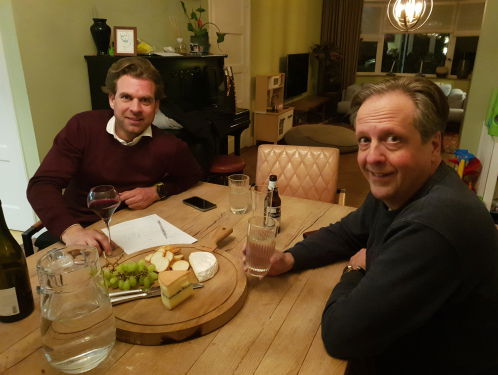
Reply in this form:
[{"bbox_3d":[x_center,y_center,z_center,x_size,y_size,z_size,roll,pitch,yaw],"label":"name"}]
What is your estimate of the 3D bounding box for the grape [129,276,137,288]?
[{"bbox_3d":[-0.294,0.240,0.945,0.020,0.026,0.021,-4,20,-11],"label":"grape"}]

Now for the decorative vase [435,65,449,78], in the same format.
[{"bbox_3d":[4.218,-2.542,8.208,0.280,0.290,0.280,0,19,0],"label":"decorative vase"}]

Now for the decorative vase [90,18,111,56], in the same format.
[{"bbox_3d":[-1.150,-1.161,2.900,0.157,0.272,0.157,8,21,22],"label":"decorative vase"}]

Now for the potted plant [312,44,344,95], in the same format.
[{"bbox_3d":[1.779,-2.732,8.600,0.740,1.140,0.700,4,20,11],"label":"potted plant"}]

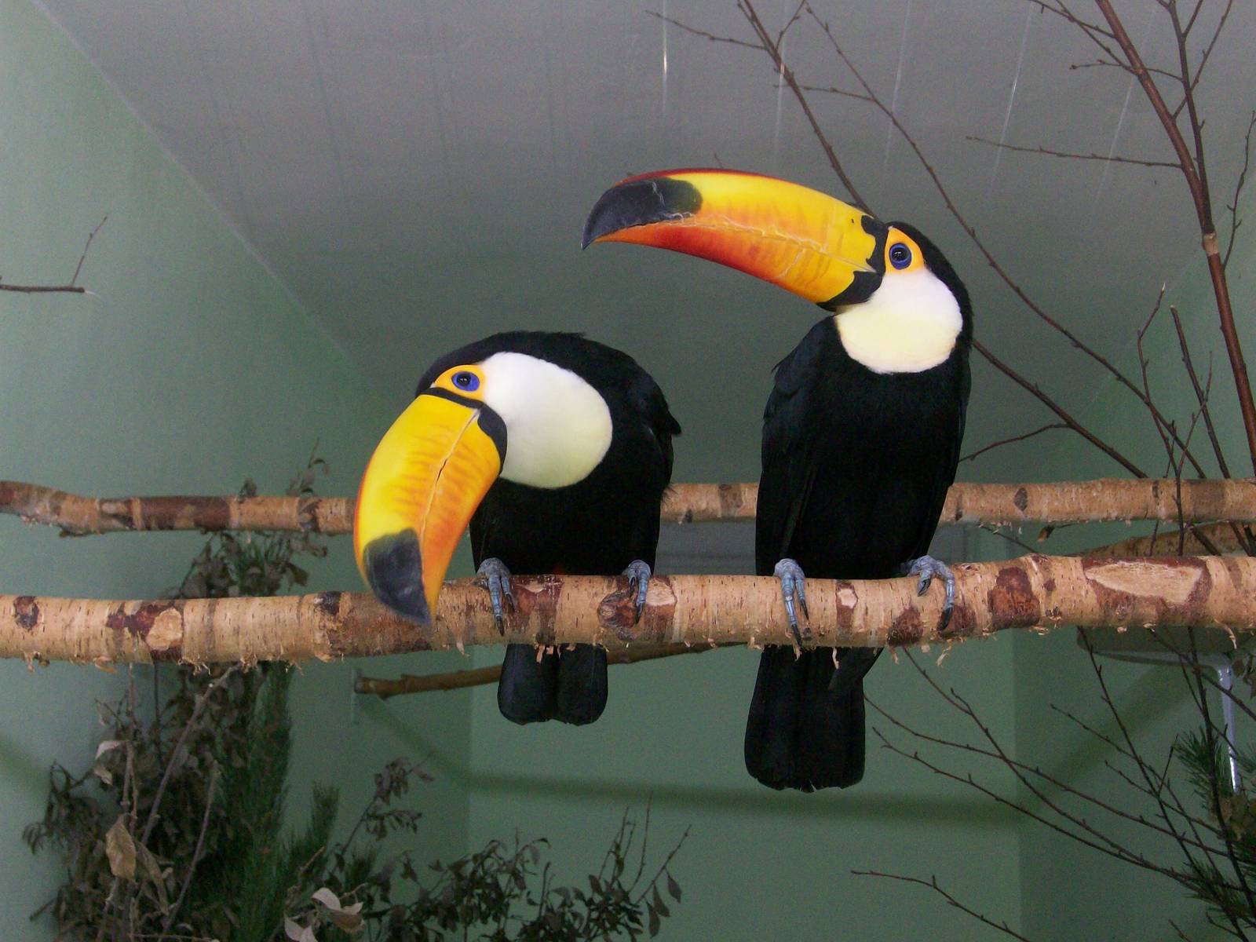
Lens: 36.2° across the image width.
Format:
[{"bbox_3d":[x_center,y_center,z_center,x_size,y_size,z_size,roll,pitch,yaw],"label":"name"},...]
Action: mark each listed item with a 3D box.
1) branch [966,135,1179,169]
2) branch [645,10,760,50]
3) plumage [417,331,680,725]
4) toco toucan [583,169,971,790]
[{"bbox_3d":[0.405,-0.290,1.750,0.194,0.012,0.030,8,-12,0],"label":"branch"},{"bbox_3d":[0.071,-0.413,1.800,0.113,0.010,0.020,17,-12,0],"label":"branch"},{"bbox_3d":[-0.041,0.033,1.205,0.155,0.240,0.250,0,-12,3],"label":"plumage"},{"bbox_3d":[0.081,0.017,1.236,0.258,0.360,0.205,3,-12,-12],"label":"toco toucan"}]

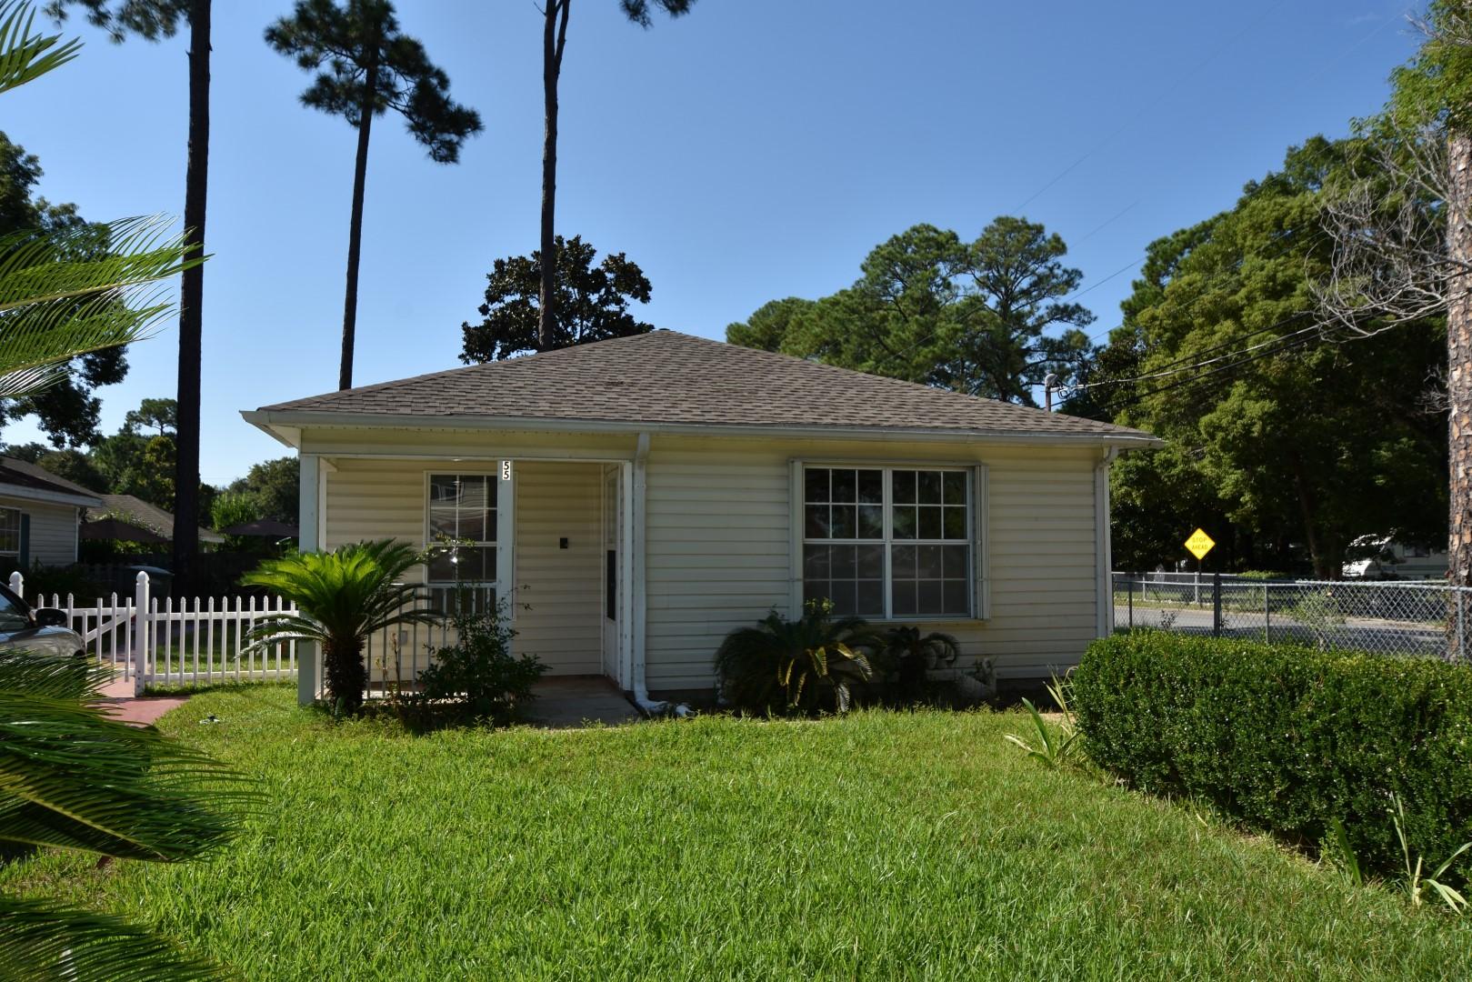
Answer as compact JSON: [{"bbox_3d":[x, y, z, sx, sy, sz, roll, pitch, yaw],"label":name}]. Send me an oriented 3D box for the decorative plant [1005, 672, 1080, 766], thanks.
[{"bbox_3d":[2.133,1.582,7.066,0.530,0.622,0.500,1,-4,-15],"label":"decorative plant"}]

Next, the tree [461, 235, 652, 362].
[{"bbox_3d":[-5.279,-2.095,30.186,6.500,11.112,6.500,1,-4,-15],"label":"tree"}]

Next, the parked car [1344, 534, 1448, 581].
[{"bbox_3d":[34.300,3.550,52.000,6.300,2.800,2.400,1,-4,-10],"label":"parked car"}]

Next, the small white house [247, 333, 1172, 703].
[{"bbox_3d":[-1.184,0.124,14.735,8.713,4.429,11.000,1,-4,-15],"label":"small white house"}]

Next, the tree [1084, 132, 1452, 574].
[{"bbox_3d":[20.143,-4.680,38.358,14.000,17.576,13.000,1,-4,-15],"label":"tree"}]

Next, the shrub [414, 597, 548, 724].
[{"bbox_3d":[-2.112,1.392,8.431,1.060,0.986,0.950,1,-4,-15],"label":"shrub"}]

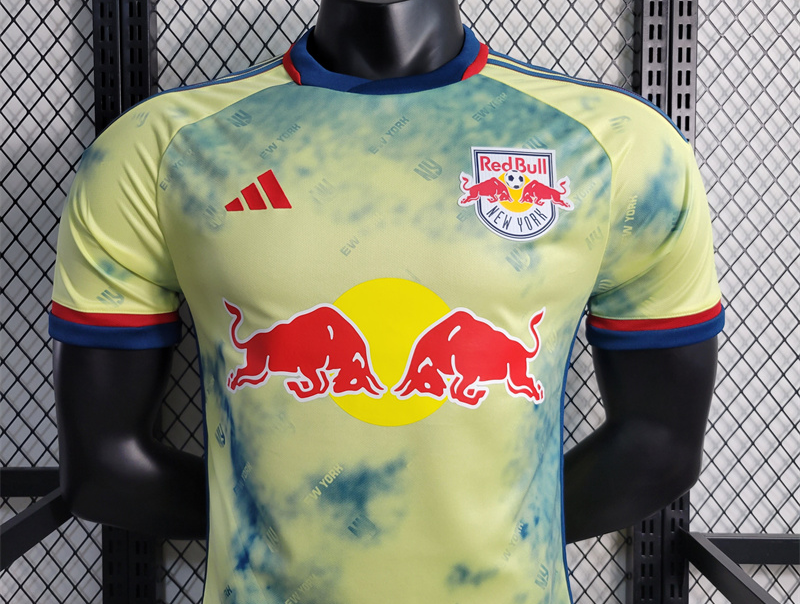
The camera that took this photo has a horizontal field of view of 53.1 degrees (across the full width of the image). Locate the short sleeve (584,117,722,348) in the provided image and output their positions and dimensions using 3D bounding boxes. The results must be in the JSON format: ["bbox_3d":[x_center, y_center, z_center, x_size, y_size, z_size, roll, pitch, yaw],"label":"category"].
[{"bbox_3d":[0.217,-0.058,0.680,0.116,0.204,0.140,0,3,3],"label":"short sleeve"}]

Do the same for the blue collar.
[{"bbox_3d":[-0.013,-0.206,0.690,0.174,0.085,0.155,0,3,3],"label":"blue collar"}]

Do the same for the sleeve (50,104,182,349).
[{"bbox_3d":[-0.249,-0.066,0.700,0.113,0.208,0.140,0,3,3],"label":"sleeve"}]

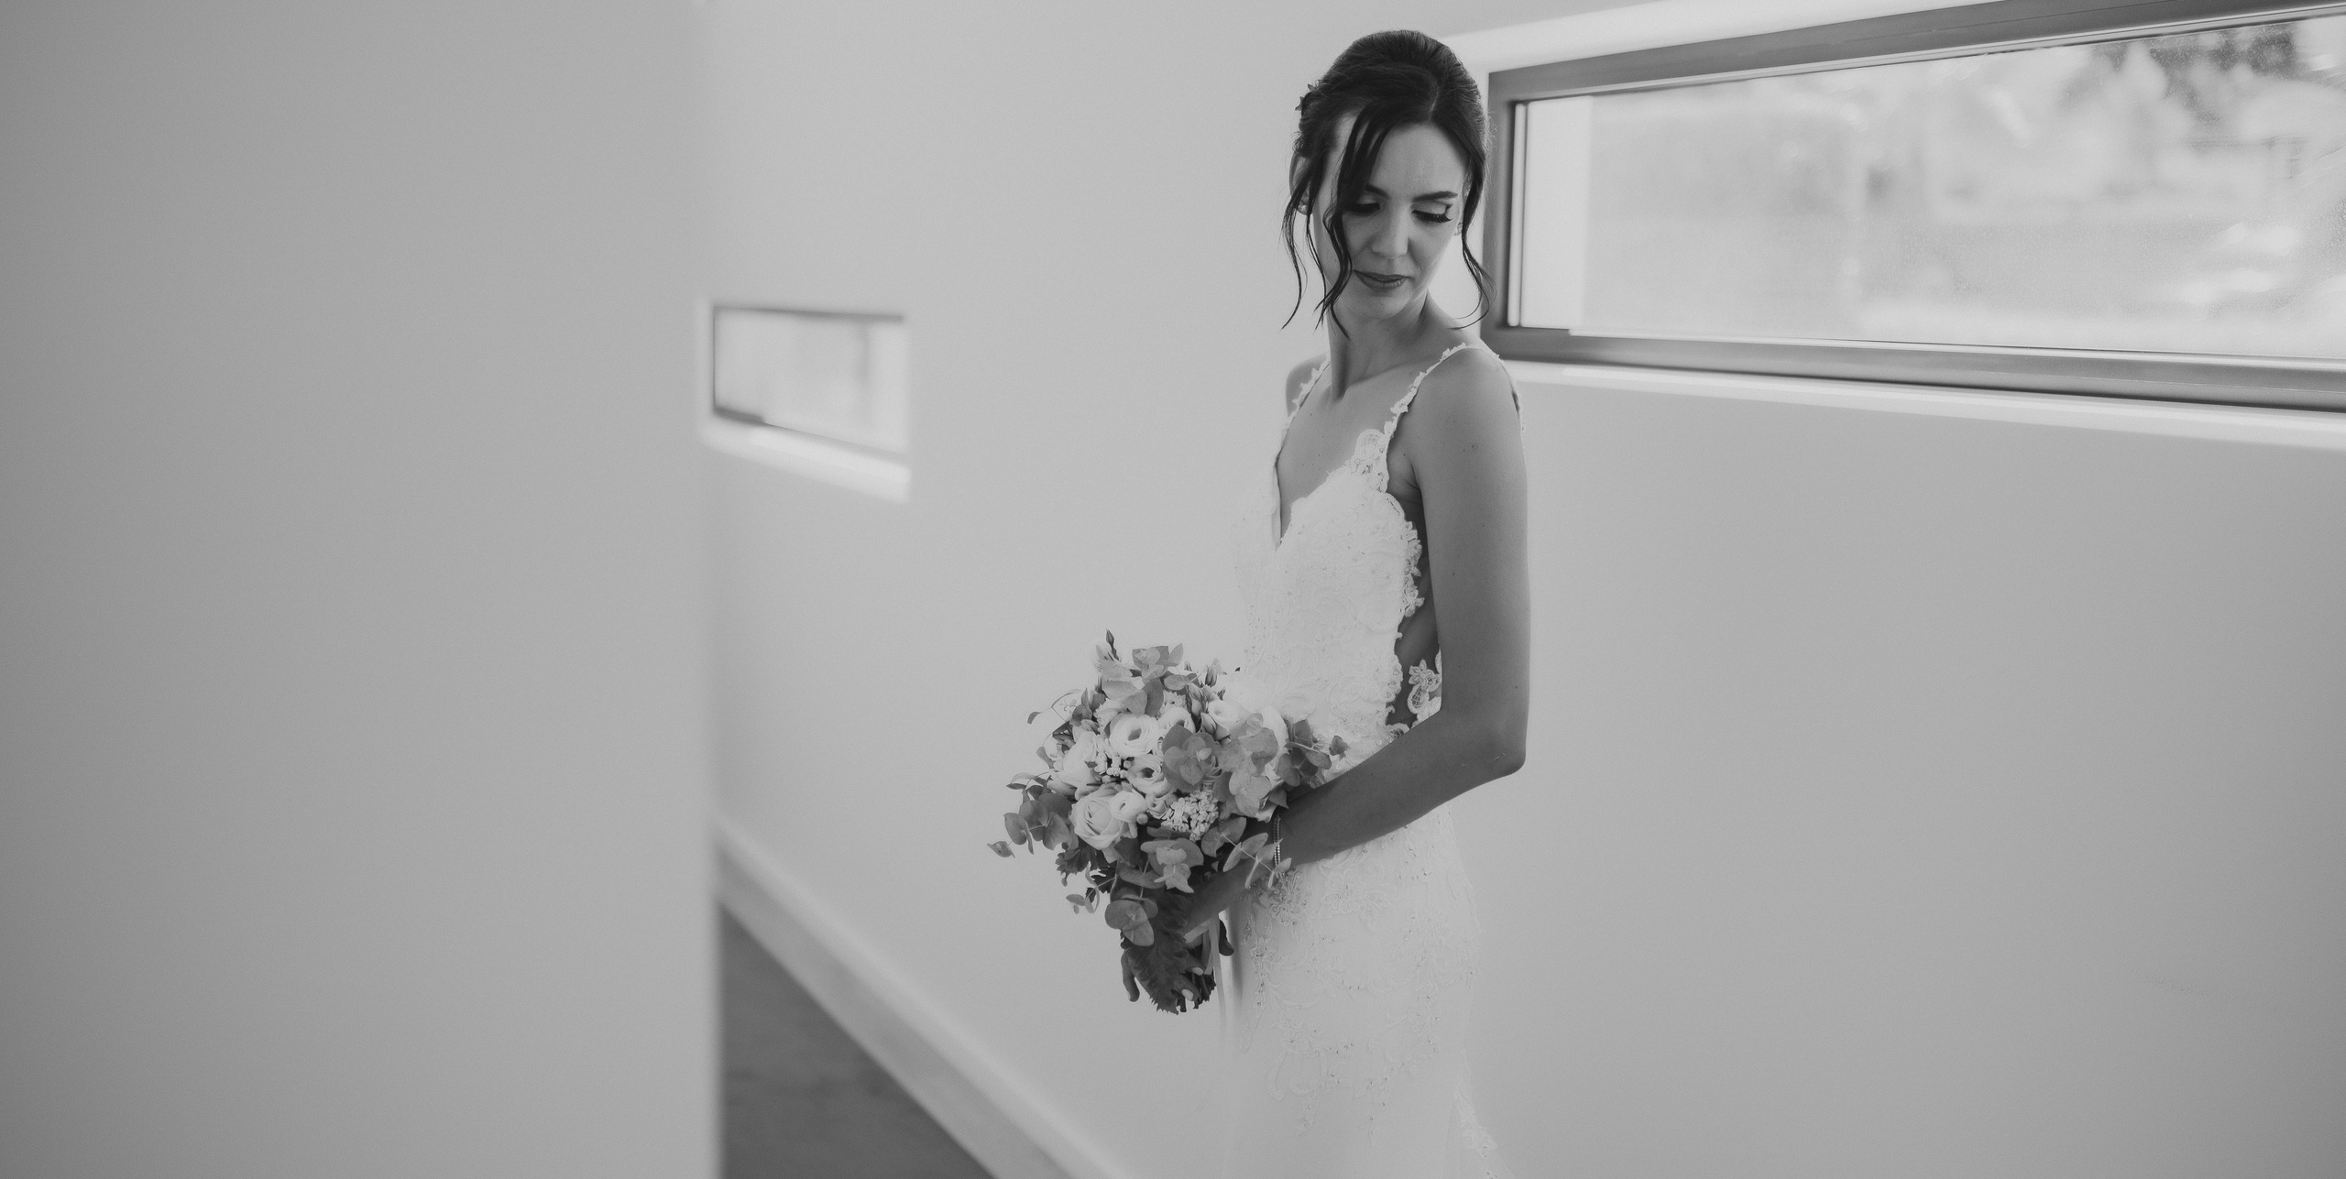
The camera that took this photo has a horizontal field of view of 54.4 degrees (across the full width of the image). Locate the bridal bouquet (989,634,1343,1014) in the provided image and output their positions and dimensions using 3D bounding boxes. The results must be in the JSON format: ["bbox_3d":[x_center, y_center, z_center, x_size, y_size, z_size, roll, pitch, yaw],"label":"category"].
[{"bbox_3d":[-0.006,0.196,1.930,0.295,0.315,0.280,0,7,0],"label":"bridal bouquet"}]

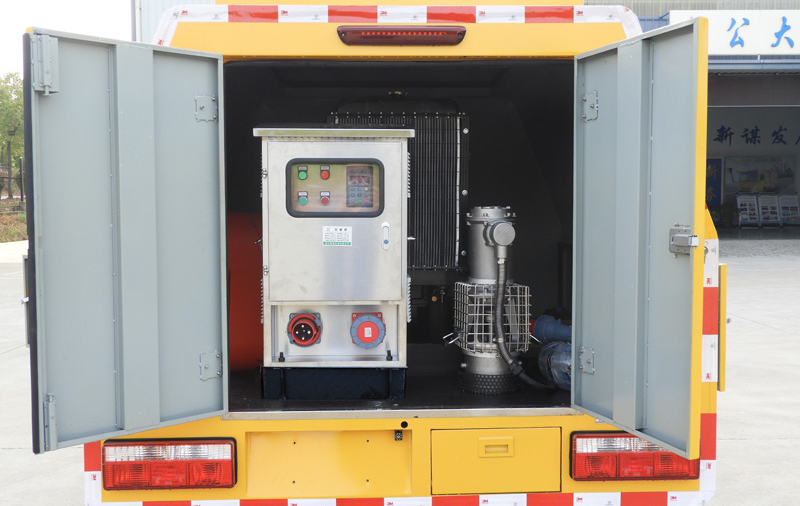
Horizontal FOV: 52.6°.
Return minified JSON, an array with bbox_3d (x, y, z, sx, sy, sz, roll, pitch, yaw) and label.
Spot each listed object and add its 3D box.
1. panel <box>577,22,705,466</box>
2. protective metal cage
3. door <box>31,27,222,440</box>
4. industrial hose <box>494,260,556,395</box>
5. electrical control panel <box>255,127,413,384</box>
[{"bbox_3d":[0.646,-0.039,2.251,0.040,1.089,0.563,-1,4,-19],"label":"panel"},{"bbox_3d":[0.328,0.223,2.850,0.259,0.236,0.240,0,4,-2],"label":"protective metal cage"},{"bbox_3d":[-0.747,-0.035,2.272,0.045,1.089,0.578,3,5,44],"label":"door"},{"bbox_3d":[0.423,0.245,2.745,0.203,0.448,0.120,0,4,-2],"label":"industrial hose"},{"bbox_3d":[-0.221,-0.003,2.869,0.520,0.840,0.400,0,4,-2],"label":"electrical control panel"}]

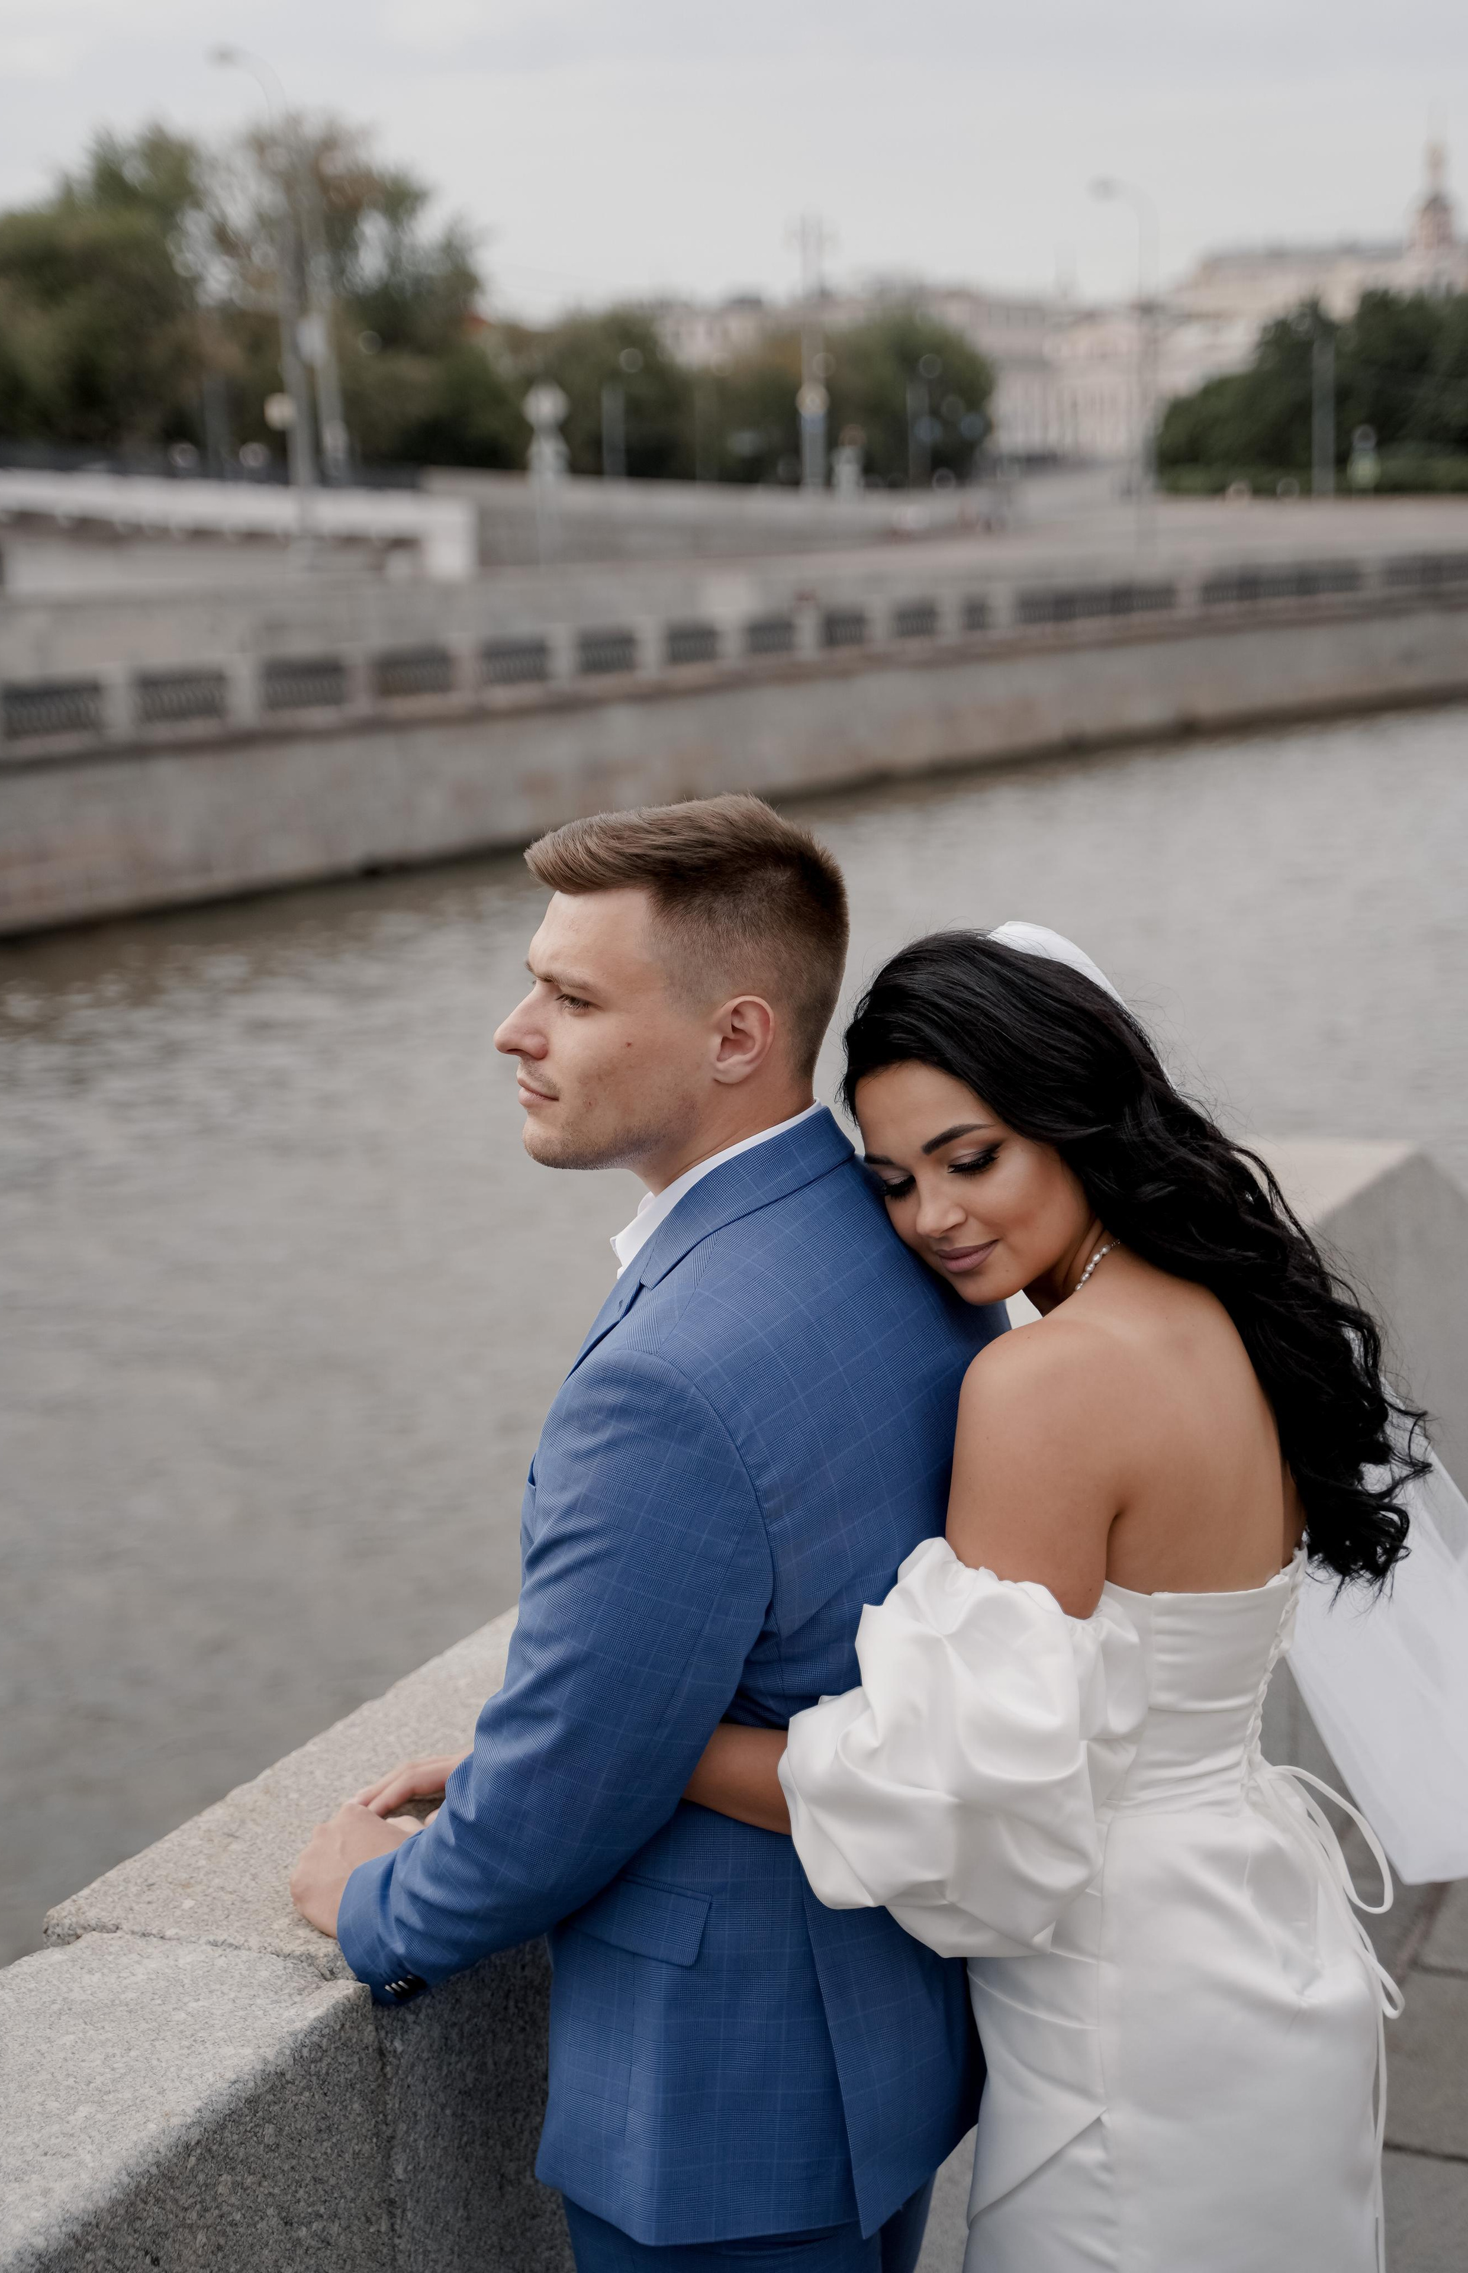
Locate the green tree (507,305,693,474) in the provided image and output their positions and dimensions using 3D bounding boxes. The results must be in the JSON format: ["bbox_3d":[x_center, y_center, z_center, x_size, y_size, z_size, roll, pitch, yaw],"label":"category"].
[{"bbox_3d":[-4.606,-25.023,112.000,6.400,6.600,6.200,-1,12,0],"label":"green tree"}]

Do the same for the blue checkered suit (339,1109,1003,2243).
[{"bbox_3d":[0.034,0.335,2.351,0.420,0.750,0.510,6,14,31],"label":"blue checkered suit"}]

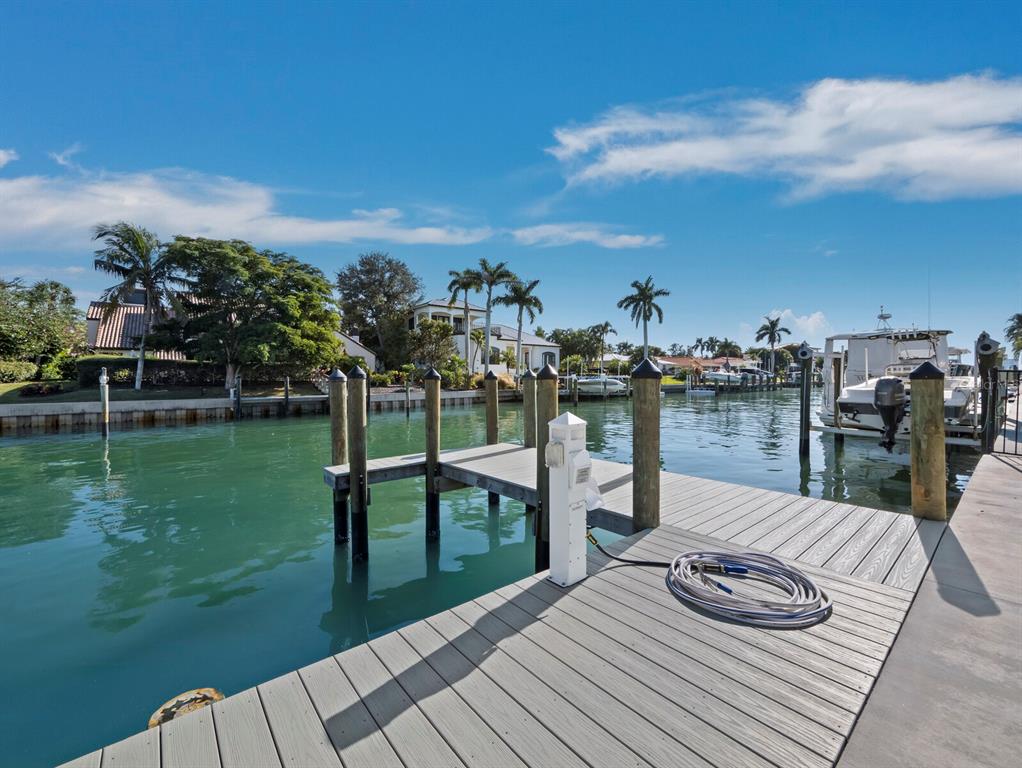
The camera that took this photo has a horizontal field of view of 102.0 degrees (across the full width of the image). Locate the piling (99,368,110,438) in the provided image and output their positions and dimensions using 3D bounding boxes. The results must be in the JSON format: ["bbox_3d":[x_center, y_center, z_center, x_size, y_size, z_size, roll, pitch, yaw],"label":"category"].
[{"bbox_3d":[-16.200,0.720,16.500,0.230,2.800,0.230,-1,1,-40],"label":"piling"}]

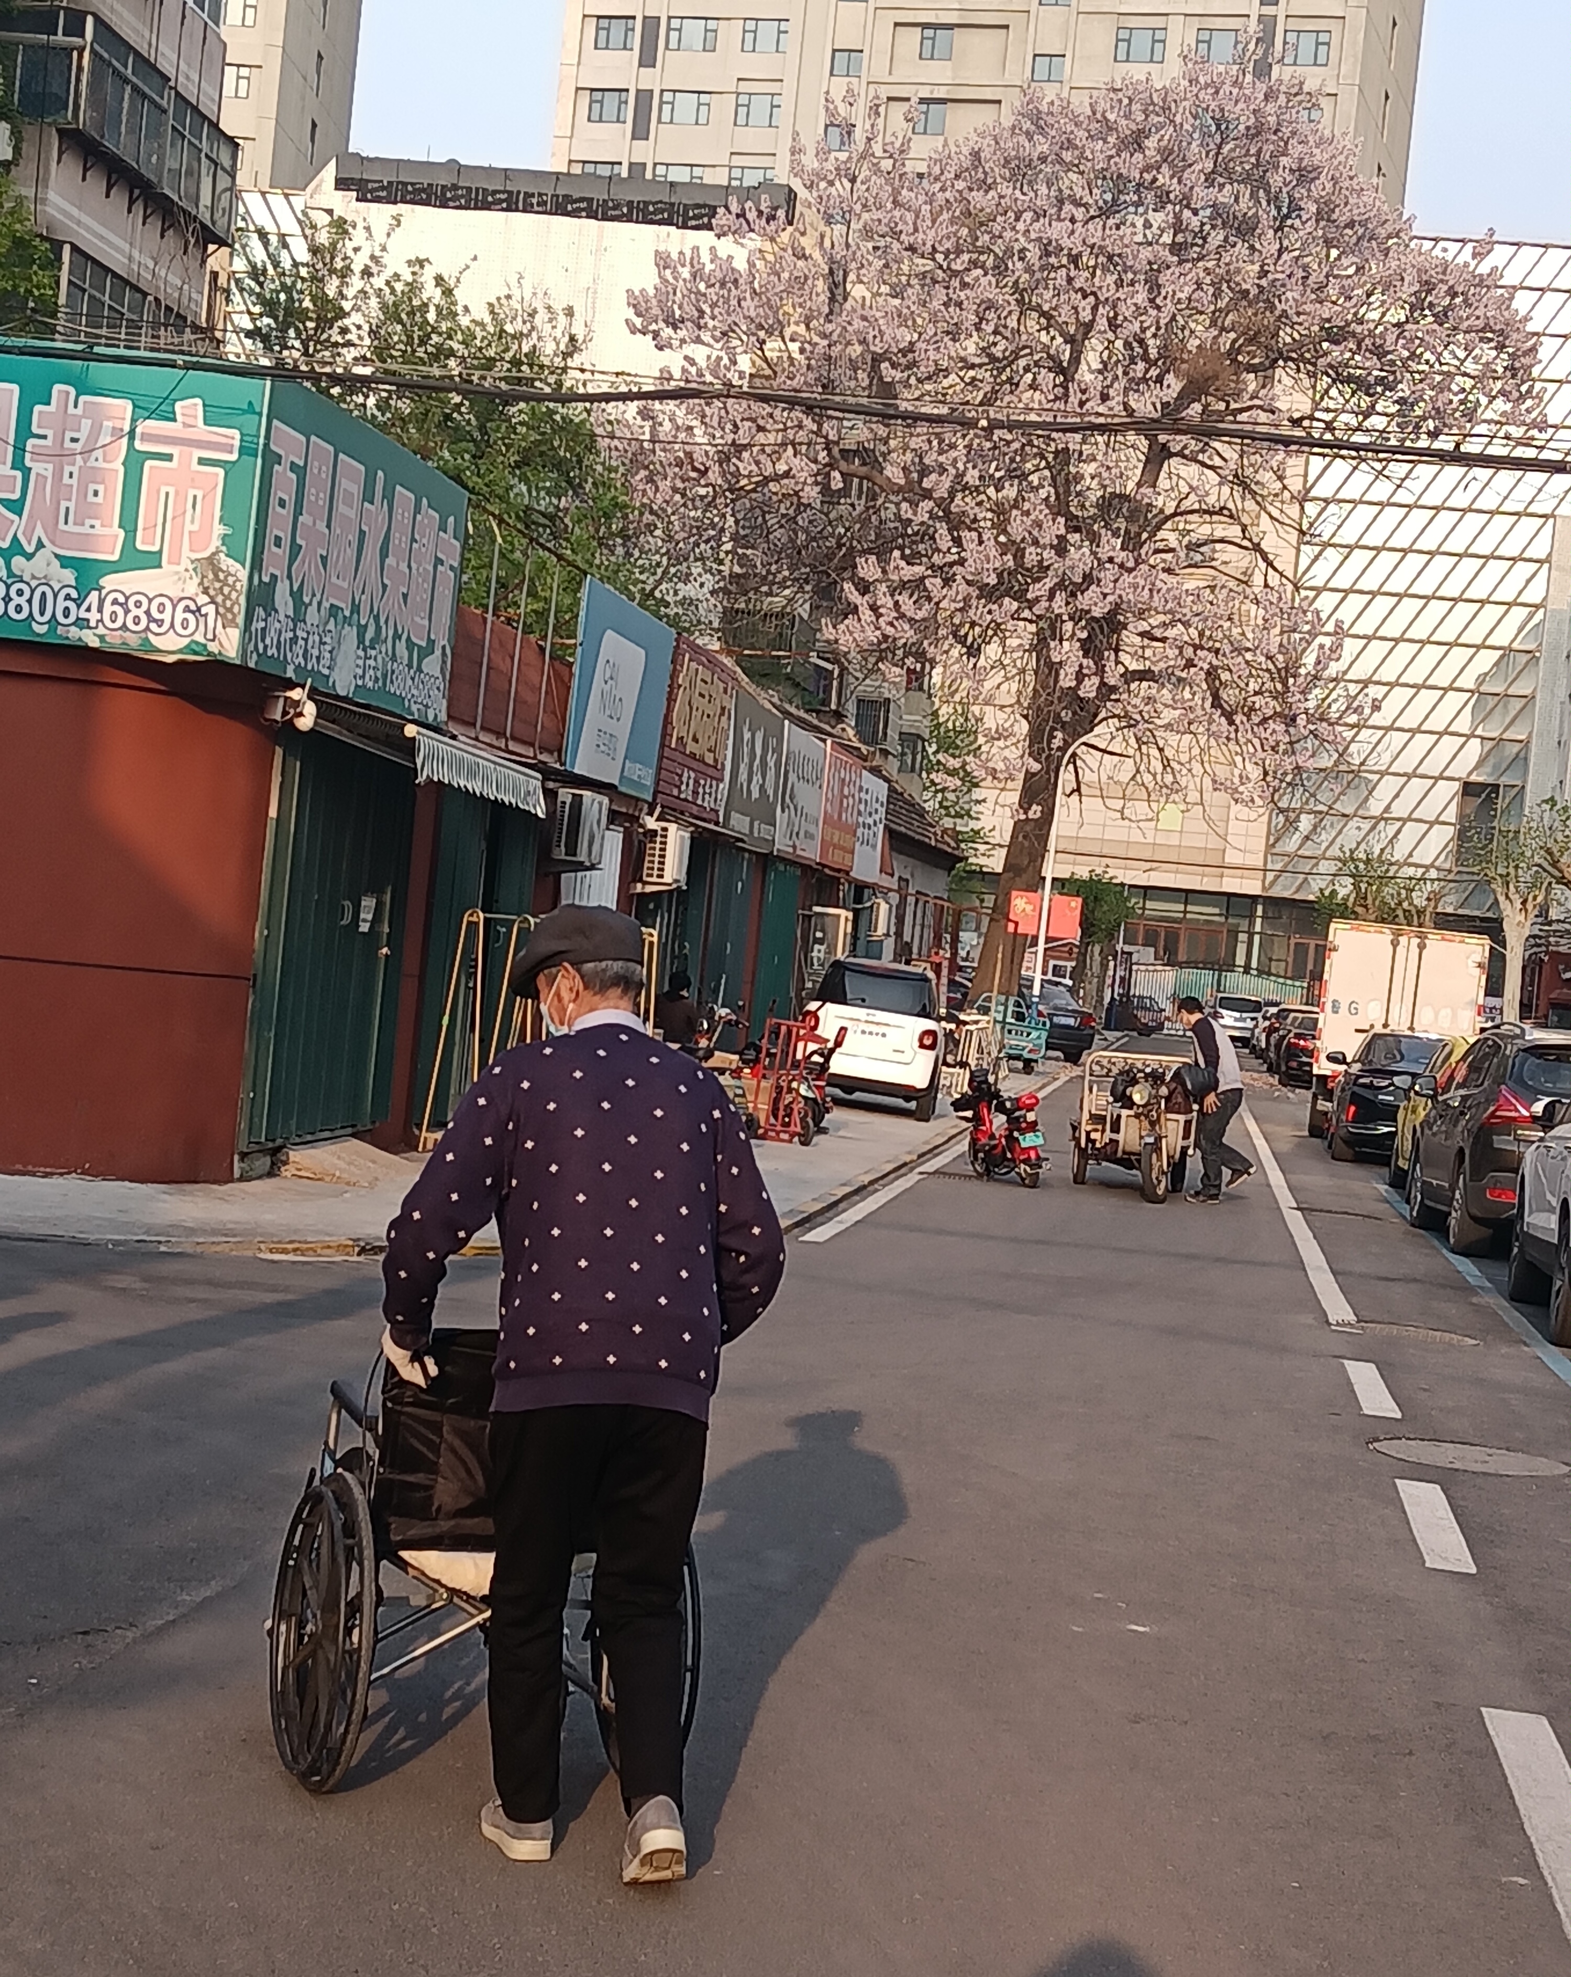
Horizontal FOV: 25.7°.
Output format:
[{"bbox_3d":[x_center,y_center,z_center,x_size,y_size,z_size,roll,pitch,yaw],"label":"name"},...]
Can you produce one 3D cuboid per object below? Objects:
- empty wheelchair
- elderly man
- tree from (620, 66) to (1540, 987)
[{"bbox_3d":[-0.612,1.056,6.598,0.640,0.880,1.020,5,1,-20],"label":"empty wheelchair"},{"bbox_3d":[-0.346,0.697,5.982,0.630,1.660,0.500,5,1,-15],"label":"elderly man"},{"bbox_3d":[4.511,-7.306,58.385,15.600,17.100,14.000,6,1,7],"label":"tree"}]

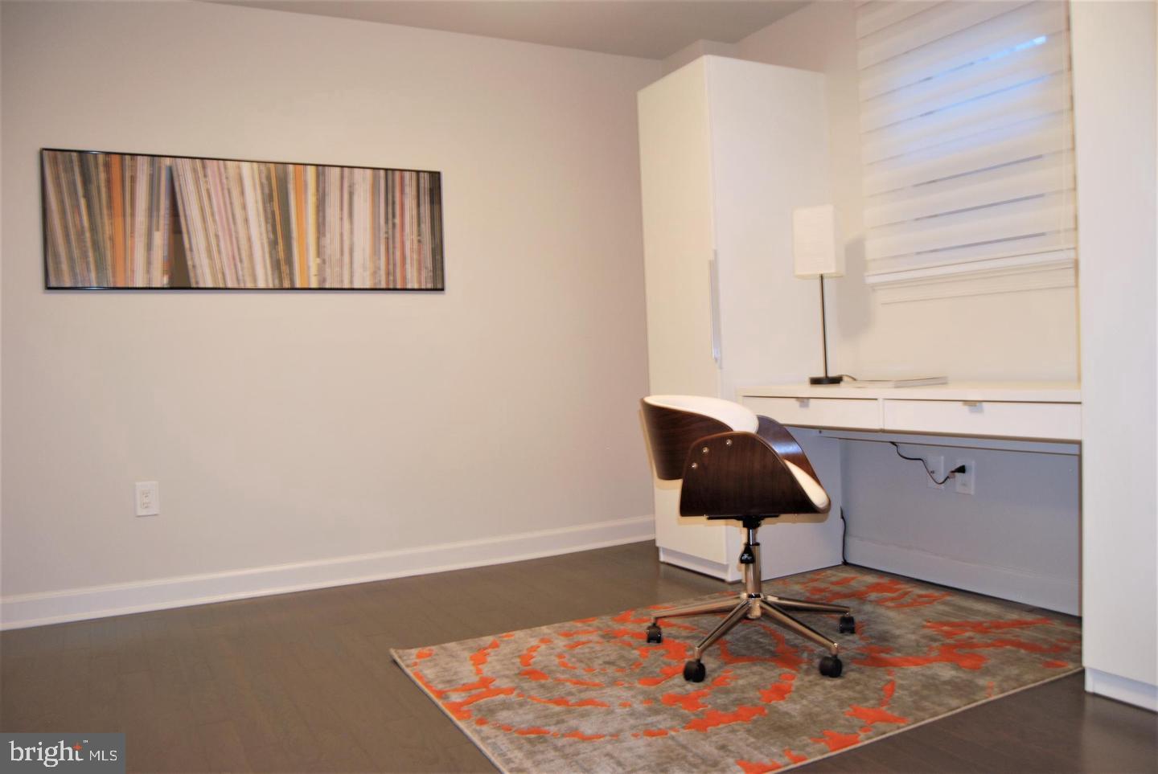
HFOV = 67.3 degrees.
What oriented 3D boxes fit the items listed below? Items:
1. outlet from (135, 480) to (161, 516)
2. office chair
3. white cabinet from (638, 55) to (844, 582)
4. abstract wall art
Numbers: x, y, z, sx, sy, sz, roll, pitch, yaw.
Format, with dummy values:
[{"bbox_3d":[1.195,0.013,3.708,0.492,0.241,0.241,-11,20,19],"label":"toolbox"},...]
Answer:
[{"bbox_3d":[-1.600,0.413,3.224,0.076,0.122,0.008,-3,1,-26],"label":"outlet"},{"bbox_3d":[0.477,0.393,2.527,0.600,0.742,0.609,-2,1,15],"label":"office chair"},{"bbox_3d":[0.674,-0.274,3.680,0.580,2.022,0.518,-3,1,-26],"label":"white cabinet"},{"bbox_3d":[-1.238,-0.627,3.394,1.457,0.501,0.025,-3,1,-26],"label":"abstract wall art"}]

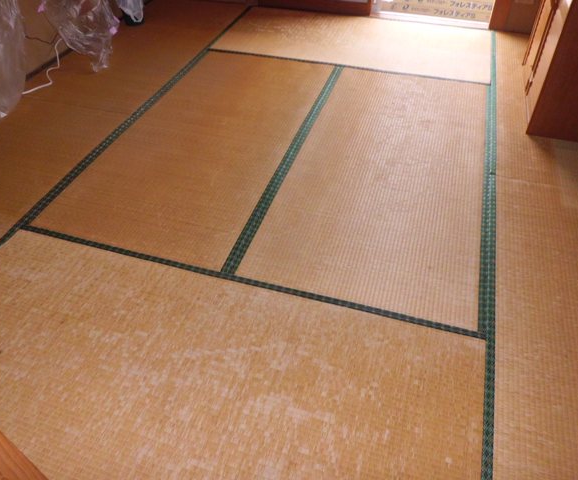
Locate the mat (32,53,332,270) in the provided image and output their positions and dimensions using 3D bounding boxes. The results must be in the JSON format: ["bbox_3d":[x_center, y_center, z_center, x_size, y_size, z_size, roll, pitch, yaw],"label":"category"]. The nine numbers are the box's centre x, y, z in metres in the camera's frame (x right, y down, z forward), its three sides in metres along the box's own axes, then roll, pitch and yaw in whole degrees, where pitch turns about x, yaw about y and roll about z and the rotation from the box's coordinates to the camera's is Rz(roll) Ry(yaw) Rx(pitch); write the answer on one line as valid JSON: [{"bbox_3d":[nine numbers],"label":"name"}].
[{"bbox_3d":[-0.381,-0.568,2.517,0.883,0.030,1.820,12,45,13],"label":"mat"}]

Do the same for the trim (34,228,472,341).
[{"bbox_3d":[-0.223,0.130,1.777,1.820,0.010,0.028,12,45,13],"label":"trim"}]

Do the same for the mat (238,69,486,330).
[{"bbox_3d":[0.486,-0.387,2.316,0.883,0.030,1.820,12,45,13],"label":"mat"}]

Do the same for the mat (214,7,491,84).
[{"bbox_3d":[0.453,-1.372,3.339,1.820,0.030,0.857,12,45,13],"label":"mat"}]

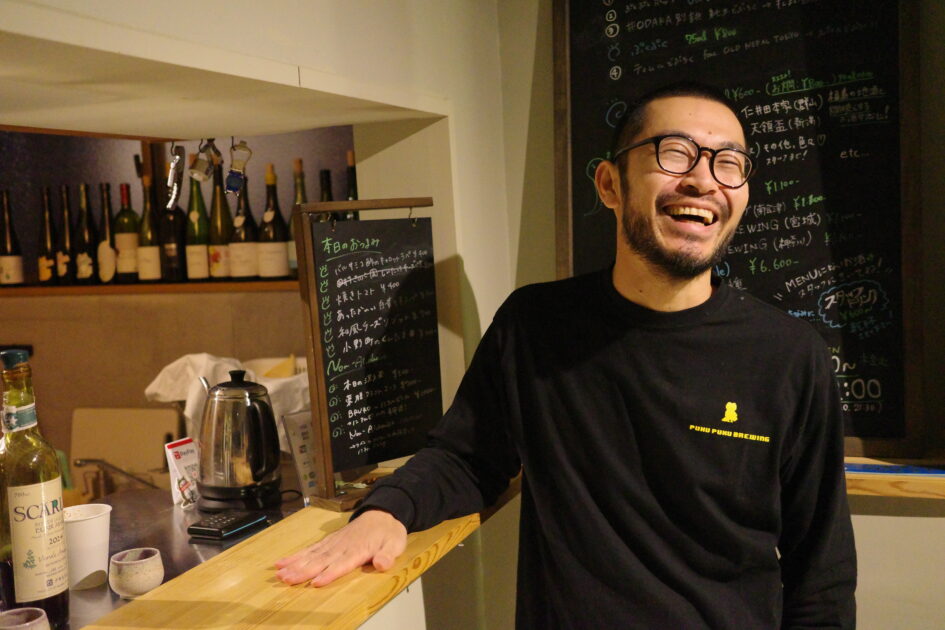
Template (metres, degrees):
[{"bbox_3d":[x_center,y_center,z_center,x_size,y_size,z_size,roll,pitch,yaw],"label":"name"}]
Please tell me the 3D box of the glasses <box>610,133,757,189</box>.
[{"bbox_3d":[0.251,-0.168,1.282,0.142,0.050,0.143,11,-10,-16],"label":"glasses"}]

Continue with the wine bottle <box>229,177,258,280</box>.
[{"bbox_3d":[-0.648,-0.244,2.964,0.083,0.293,0.083,-1,2,0],"label":"wine bottle"}]

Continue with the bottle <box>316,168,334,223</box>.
[{"bbox_3d":[-0.393,-0.245,2.834,0.075,0.296,0.075,-1,2,0],"label":"bottle"}]

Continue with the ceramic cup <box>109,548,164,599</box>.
[{"bbox_3d":[-0.390,0.302,1.219,0.062,0.046,0.062,-1,2,0],"label":"ceramic cup"}]

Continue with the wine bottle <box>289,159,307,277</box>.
[{"bbox_3d":[-0.473,-0.261,2.873,0.072,0.330,0.072,-1,2,0],"label":"wine bottle"}]

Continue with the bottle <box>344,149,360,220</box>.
[{"bbox_3d":[-0.318,-0.268,2.793,0.075,0.341,0.075,-1,2,0],"label":"bottle"}]

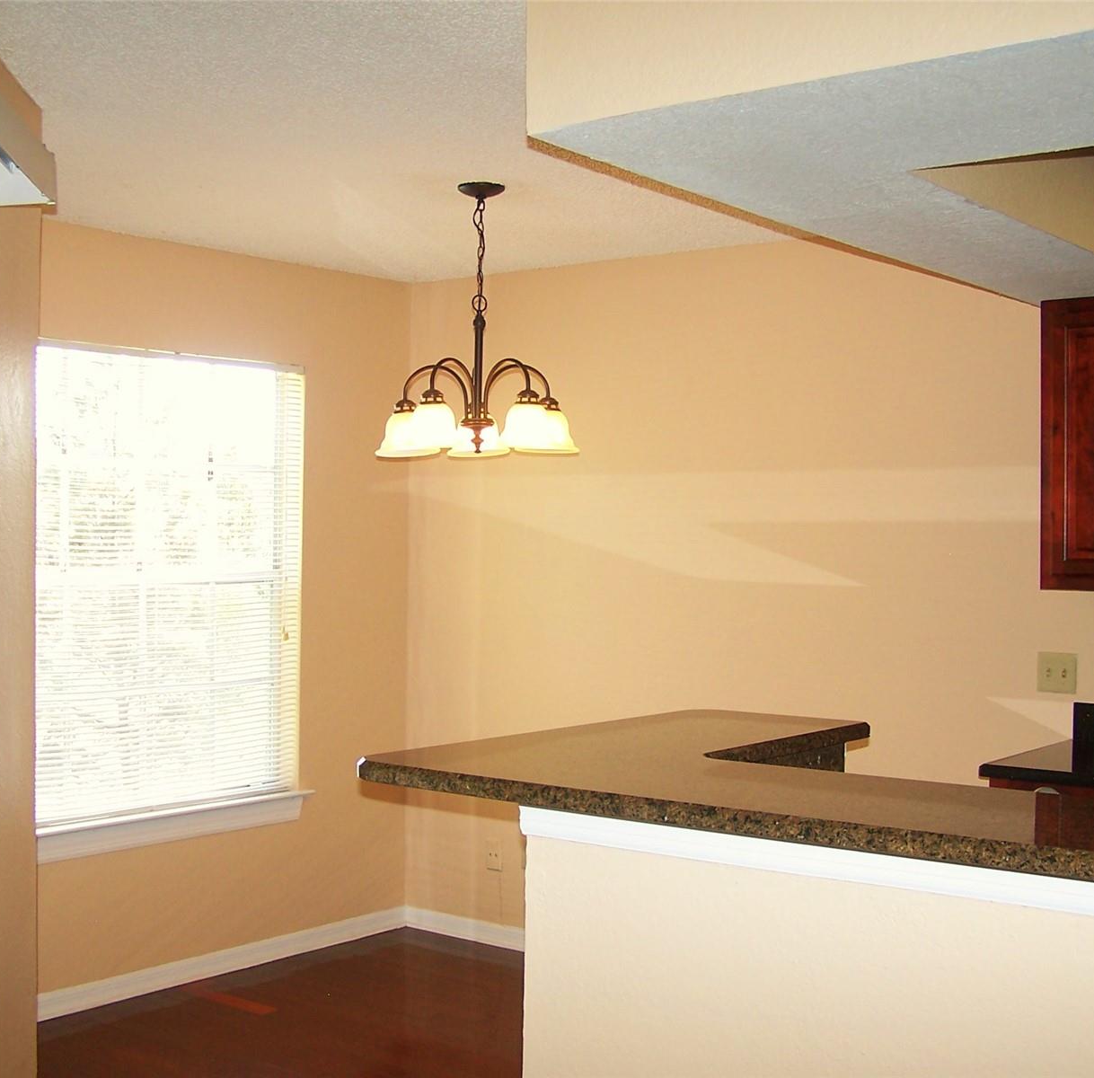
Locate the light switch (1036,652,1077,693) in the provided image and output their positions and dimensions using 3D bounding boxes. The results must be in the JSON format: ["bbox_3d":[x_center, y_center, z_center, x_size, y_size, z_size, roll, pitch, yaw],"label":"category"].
[{"bbox_3d":[1.439,0.379,4.456,0.115,0.115,0.014,0,0,38],"label":"light switch"}]

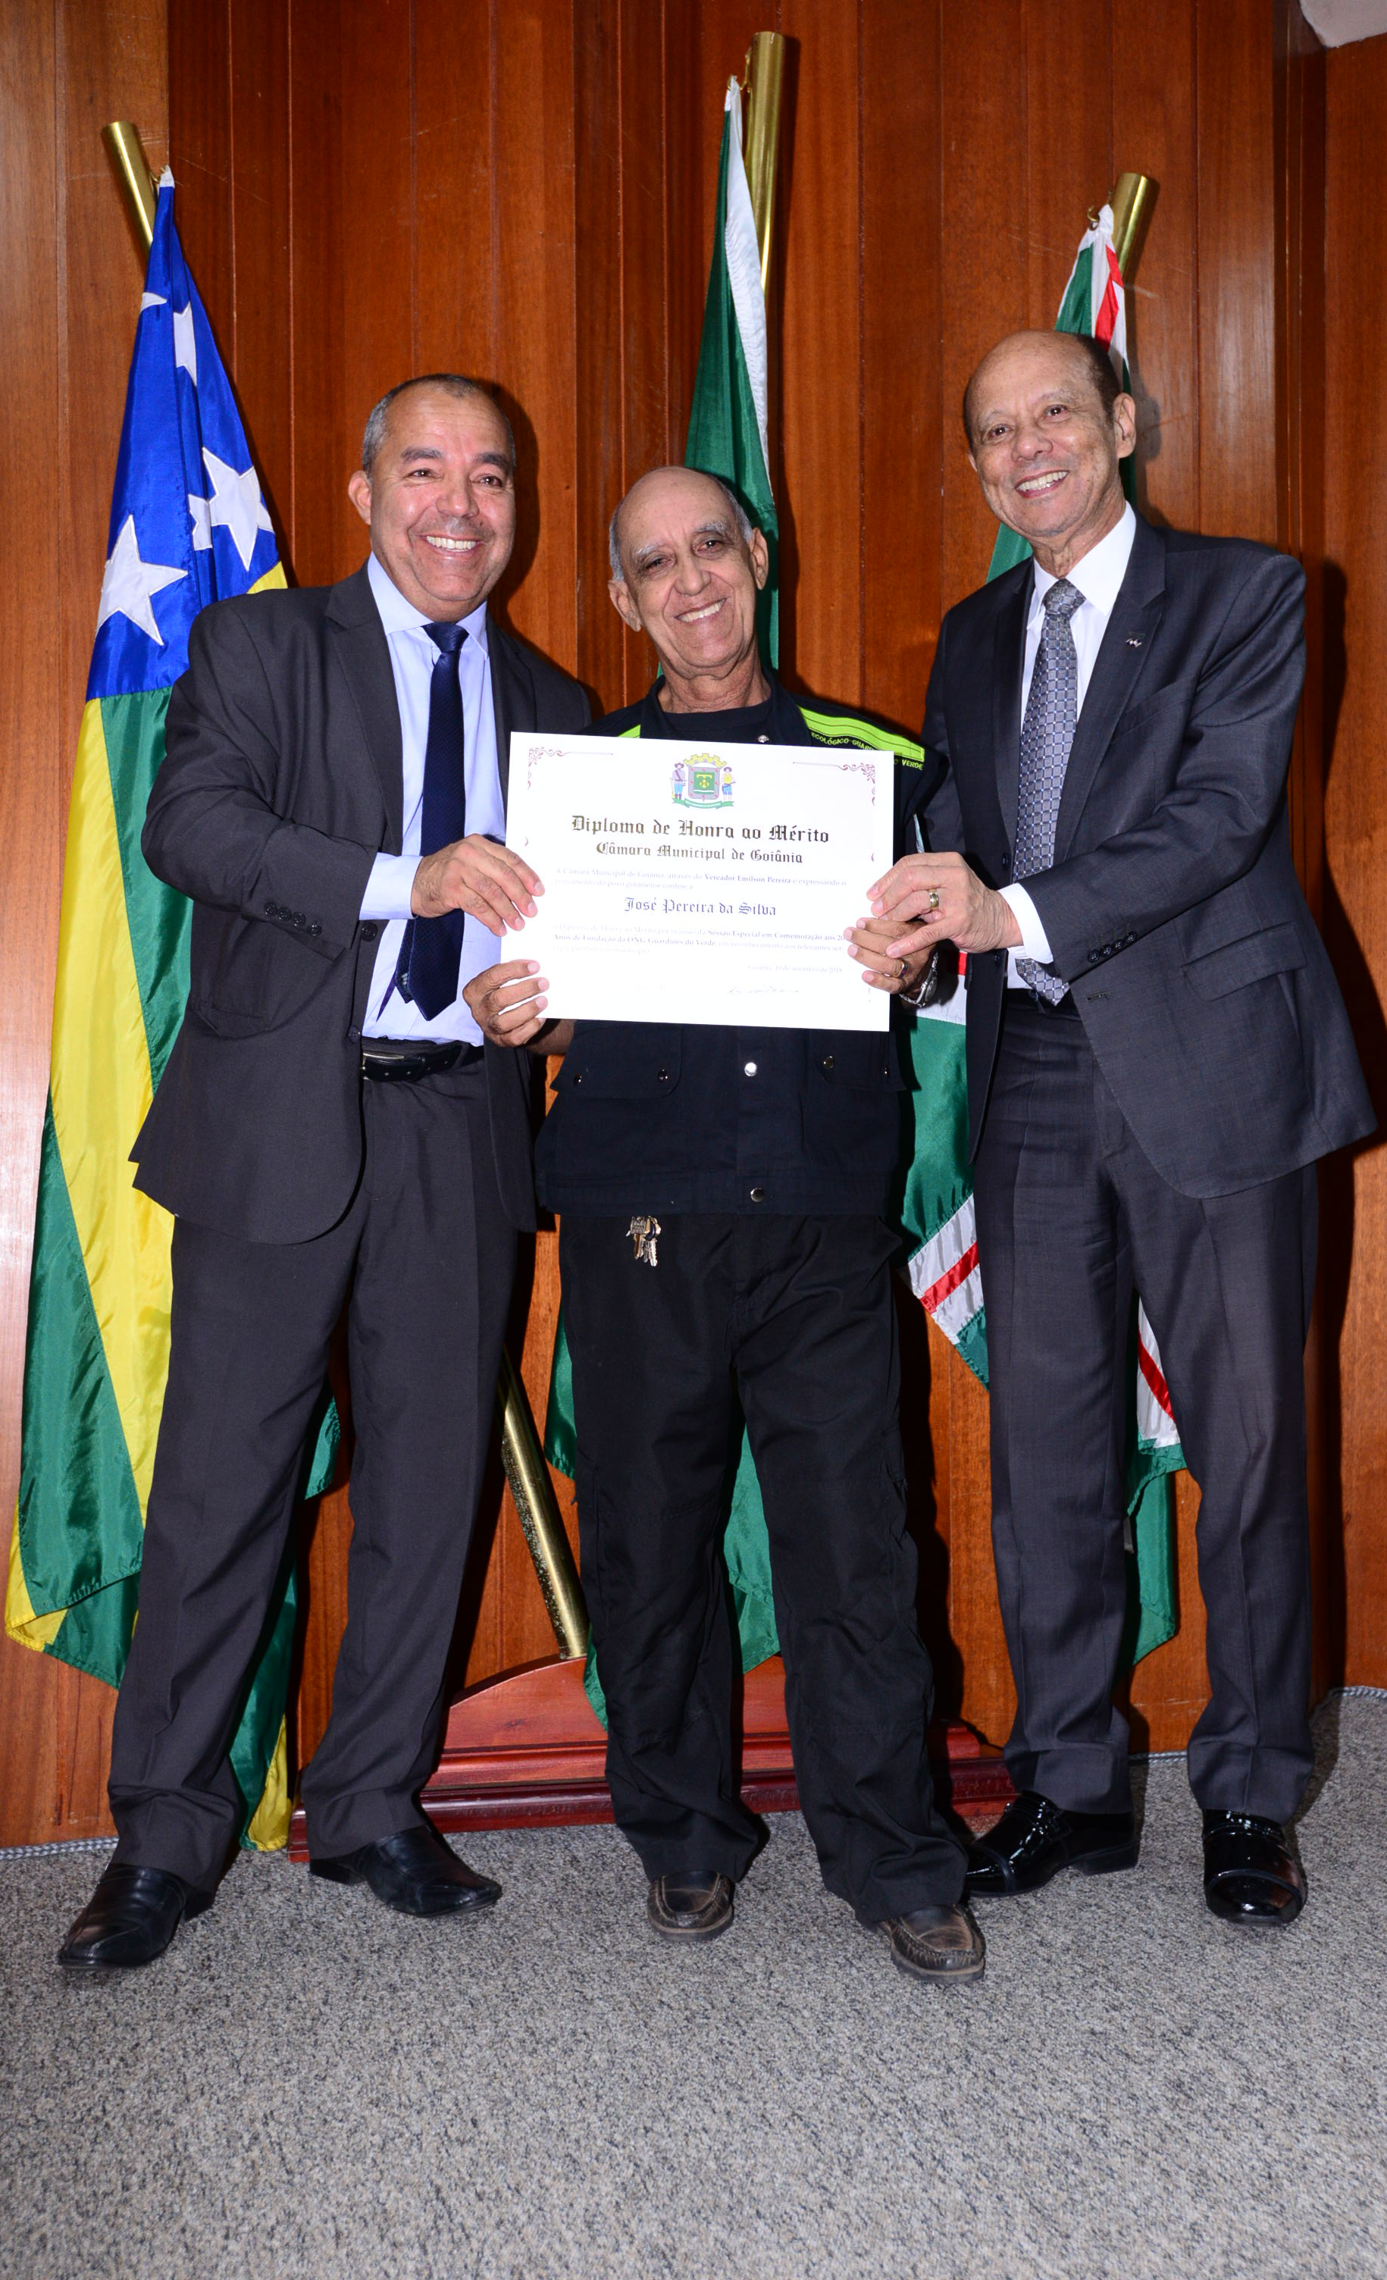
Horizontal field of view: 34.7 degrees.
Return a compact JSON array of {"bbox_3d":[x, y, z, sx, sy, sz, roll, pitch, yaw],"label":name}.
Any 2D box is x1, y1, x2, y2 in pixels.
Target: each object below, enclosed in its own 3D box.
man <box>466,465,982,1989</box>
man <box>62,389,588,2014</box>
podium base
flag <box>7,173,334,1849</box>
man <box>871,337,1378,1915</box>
[{"bbox_3d":[0.035,0.045,2.444,0.545,1.616,0.424,0,0,-7],"label":"man"},{"bbox_3d":[-0.387,-0.005,2.424,0.596,1.717,0.465,0,0,-25],"label":"man"},{"bbox_3d":[-0.056,0.744,2.818,0.899,0.222,0.232,0,0,-12],"label":"podium base"},{"bbox_3d":[-0.611,-0.151,2.616,0.414,1.970,0.202,0,0,-12],"label":"flag"},{"bbox_3d":[0.460,-0.035,2.485,0.535,1.778,0.525,0,0,37],"label":"man"}]

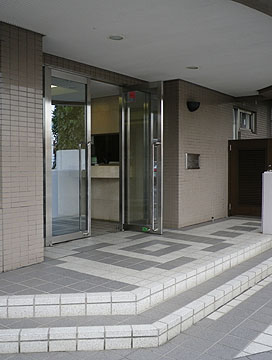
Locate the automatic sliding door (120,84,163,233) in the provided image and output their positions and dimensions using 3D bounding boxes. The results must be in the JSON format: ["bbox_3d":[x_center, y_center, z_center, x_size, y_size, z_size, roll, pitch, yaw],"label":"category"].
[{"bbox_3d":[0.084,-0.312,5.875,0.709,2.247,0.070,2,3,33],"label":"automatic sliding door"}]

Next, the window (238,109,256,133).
[{"bbox_3d":[2.449,-1.285,8.575,0.090,0.454,0.886,2,3,38],"label":"window"}]

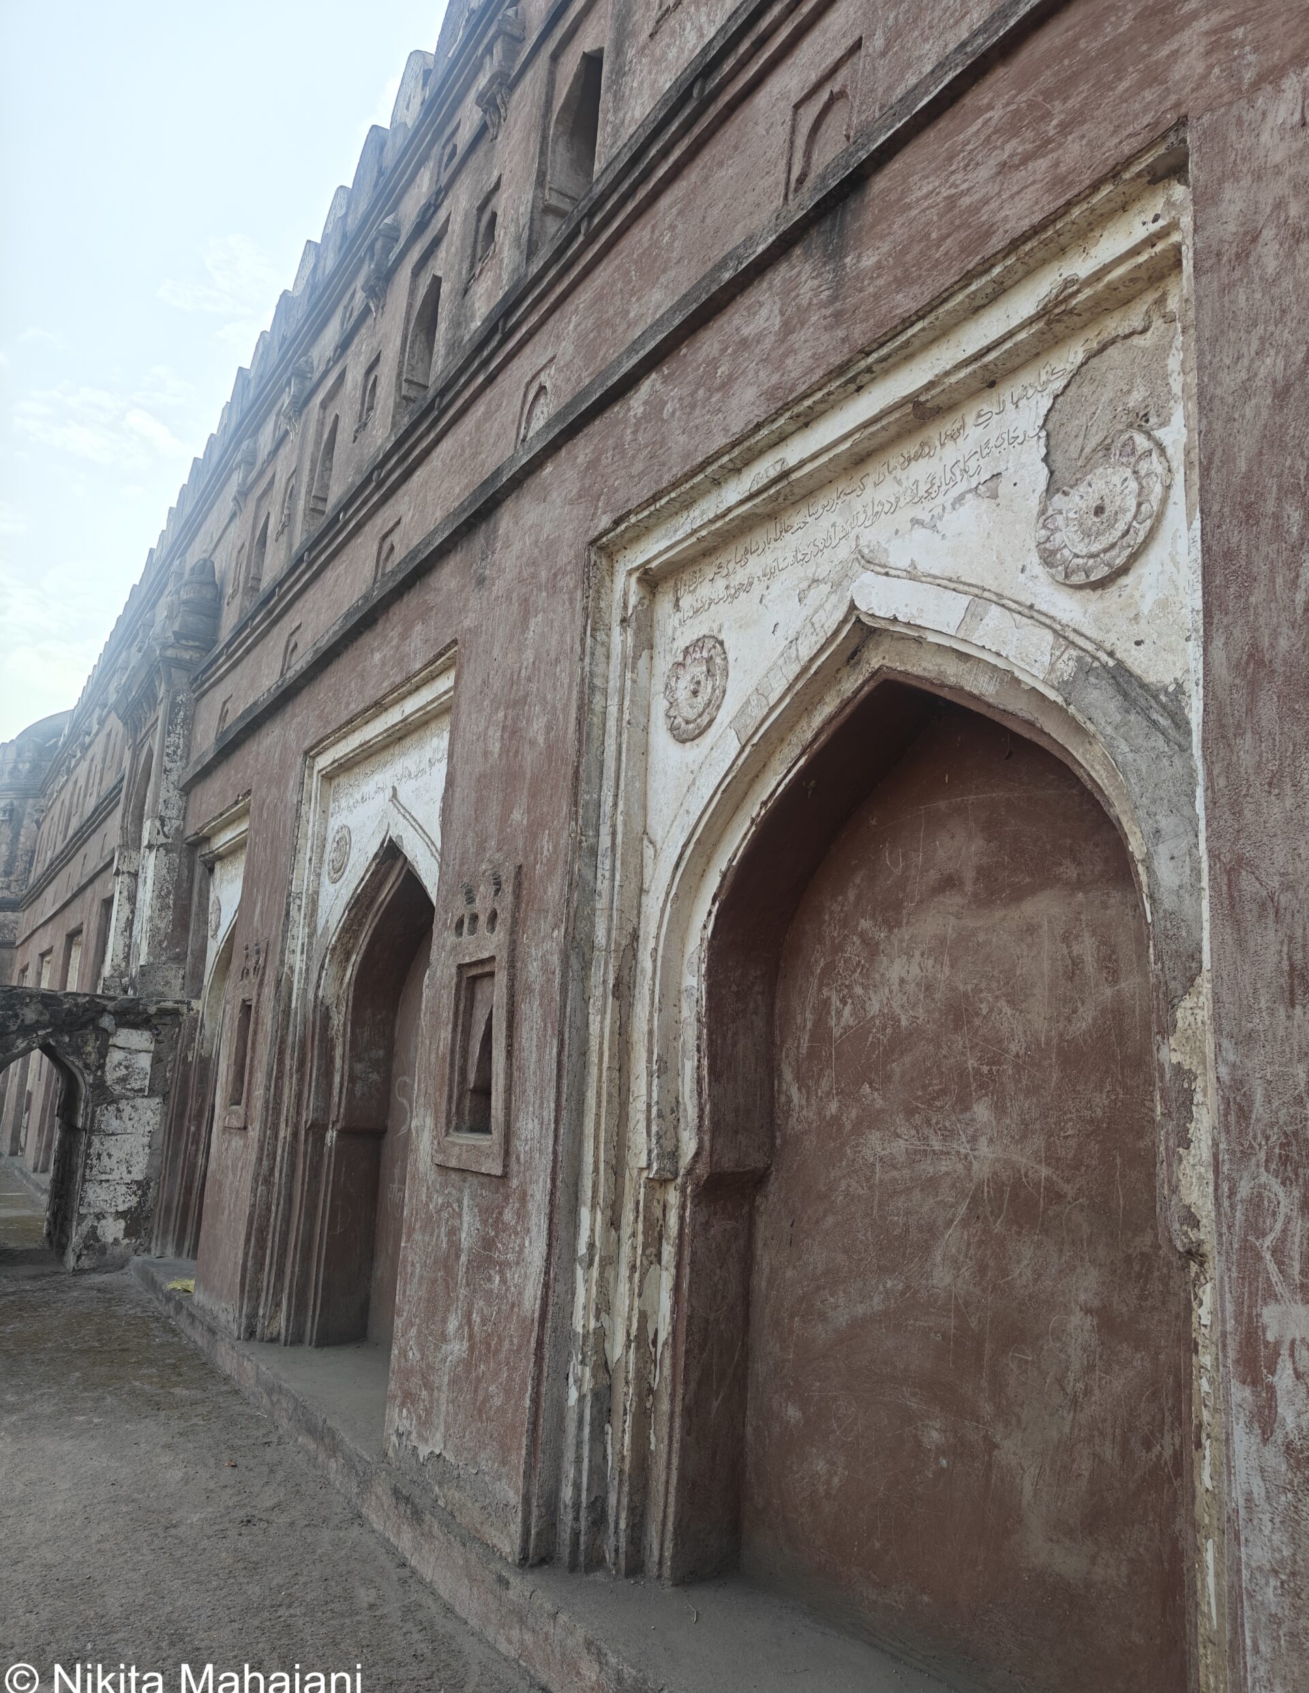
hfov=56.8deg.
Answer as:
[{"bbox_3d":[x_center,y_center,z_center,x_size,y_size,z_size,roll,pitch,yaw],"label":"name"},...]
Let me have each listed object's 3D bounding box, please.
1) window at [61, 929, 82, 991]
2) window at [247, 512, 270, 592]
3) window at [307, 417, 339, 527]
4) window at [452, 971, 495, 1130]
[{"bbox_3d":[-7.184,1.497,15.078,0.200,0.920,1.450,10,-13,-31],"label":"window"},{"bbox_3d":[-2.849,-2.137,8.915,0.150,0.620,0.440,10,-13,-31],"label":"window"},{"bbox_3d":[-2.016,-2.346,7.595,0.150,0.650,0.450,10,-13,-31],"label":"window"},{"bbox_3d":[-0.585,0.733,4.302,0.120,0.580,0.350,10,-13,-31],"label":"window"}]

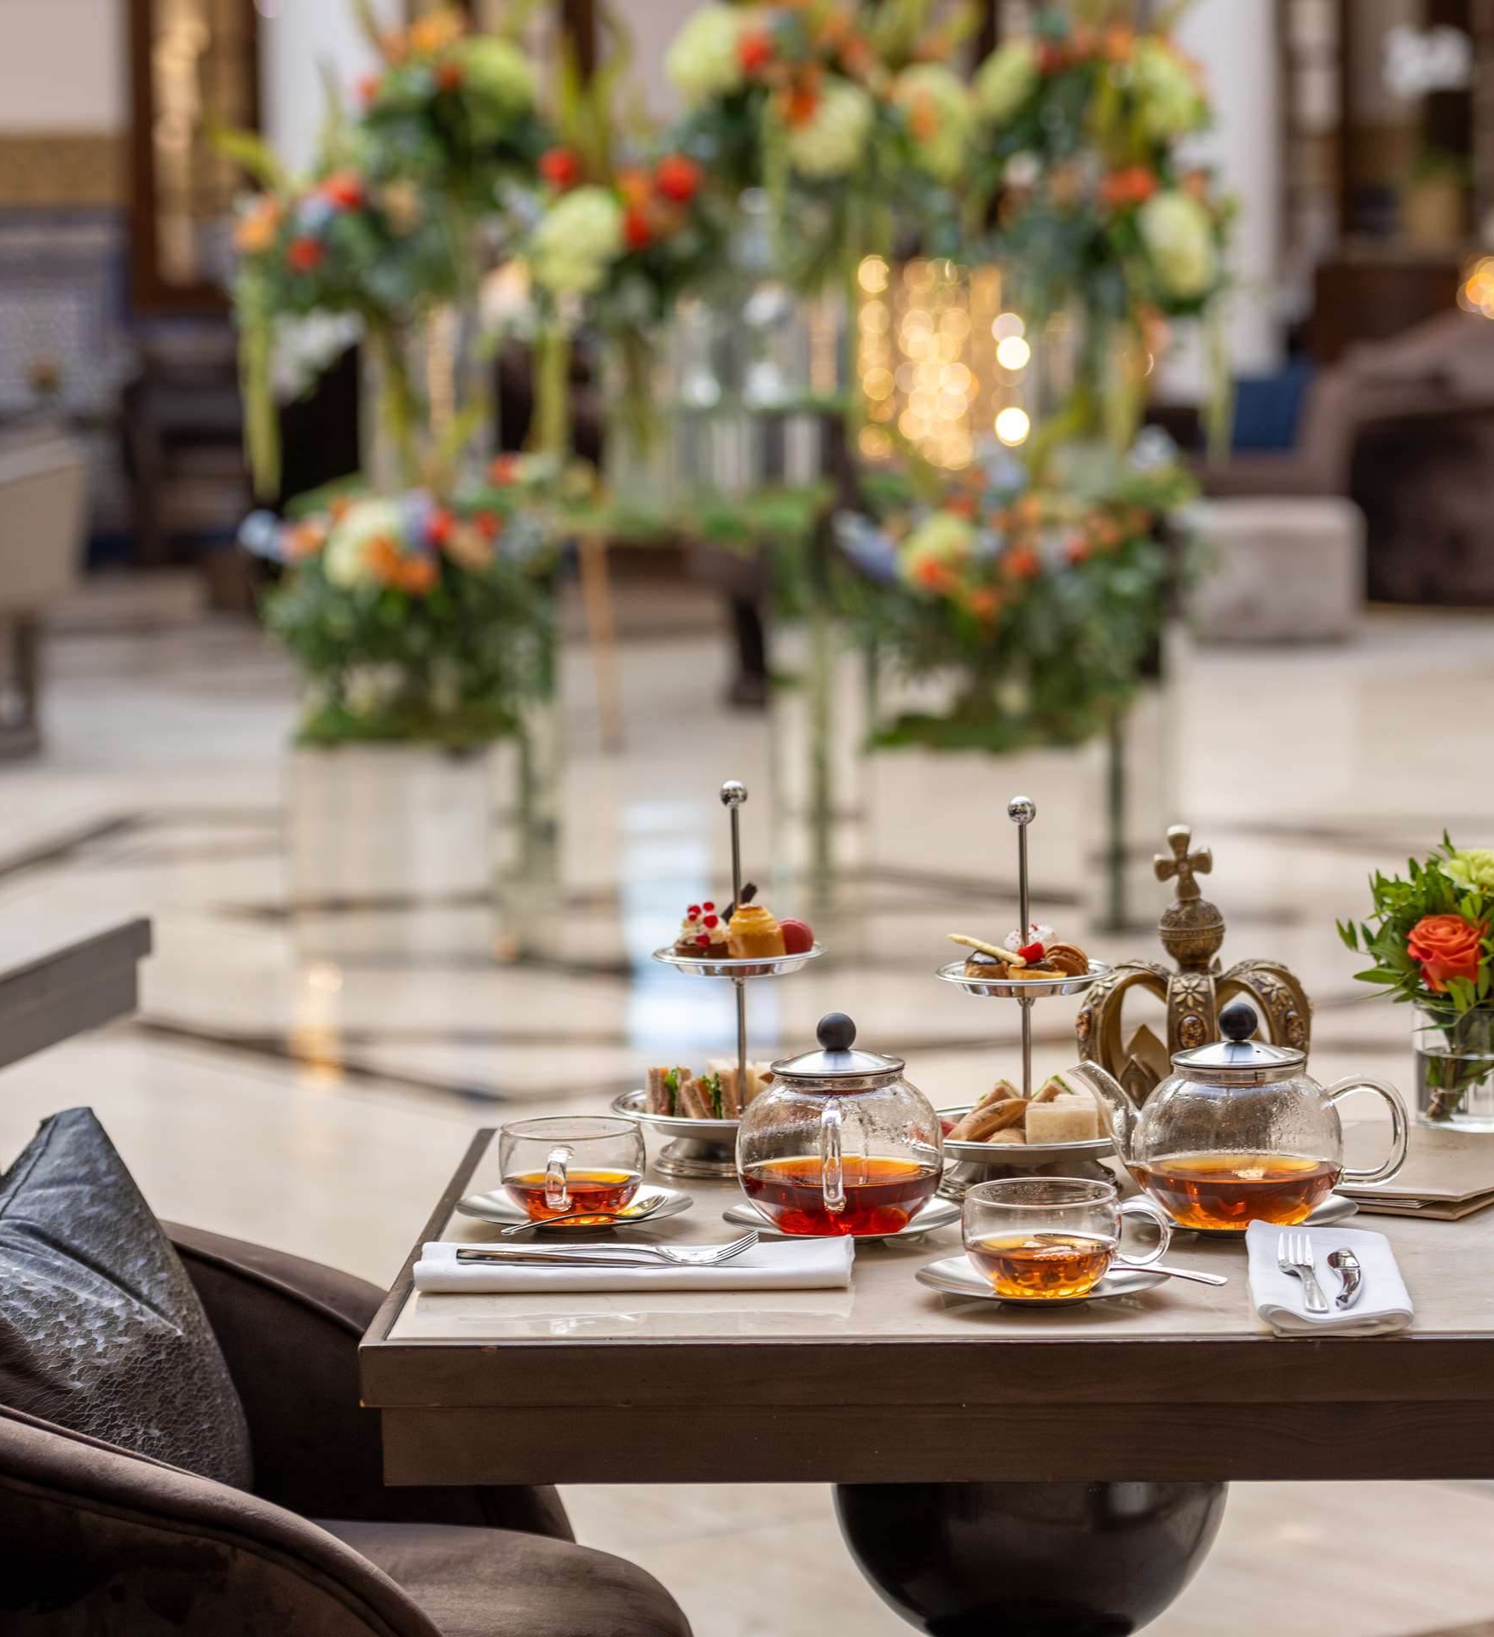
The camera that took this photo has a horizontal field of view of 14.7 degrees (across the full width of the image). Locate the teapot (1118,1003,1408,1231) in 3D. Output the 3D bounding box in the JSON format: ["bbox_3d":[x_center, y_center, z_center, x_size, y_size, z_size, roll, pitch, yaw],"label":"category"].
[{"bbox_3d":[0.323,0.193,3.817,0.220,0.146,0.140,0,6,3],"label":"teapot"}]

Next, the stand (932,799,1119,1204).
[{"bbox_3d":[0.184,0.112,3.794,0.170,0.255,0.170,-1,6,3],"label":"stand"}]

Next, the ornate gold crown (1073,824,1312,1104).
[{"bbox_3d":[0.299,0.115,3.881,0.160,0.224,0.160,-1,6,3],"label":"ornate gold crown"}]

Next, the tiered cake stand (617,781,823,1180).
[{"bbox_3d":[-0.005,0.109,4.115,0.185,0.275,0.185,0,6,3],"label":"tiered cake stand"}]

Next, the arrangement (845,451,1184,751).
[{"bbox_3d":[0.479,-0.409,10.612,0.631,0.531,0.585,-1,6,0],"label":"arrangement"}]

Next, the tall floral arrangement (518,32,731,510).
[{"bbox_3d":[-0.243,-1.110,11.500,0.430,0.950,0.430,0,6,3],"label":"tall floral arrangement"}]

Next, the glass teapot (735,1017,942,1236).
[{"bbox_3d":[0.061,0.198,3.815,0.138,0.143,0.215,-1,6,2],"label":"glass teapot"}]

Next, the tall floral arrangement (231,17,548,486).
[{"bbox_3d":[-0.720,-1.141,11.600,0.600,0.970,0.650,0,6,3],"label":"tall floral arrangement"}]

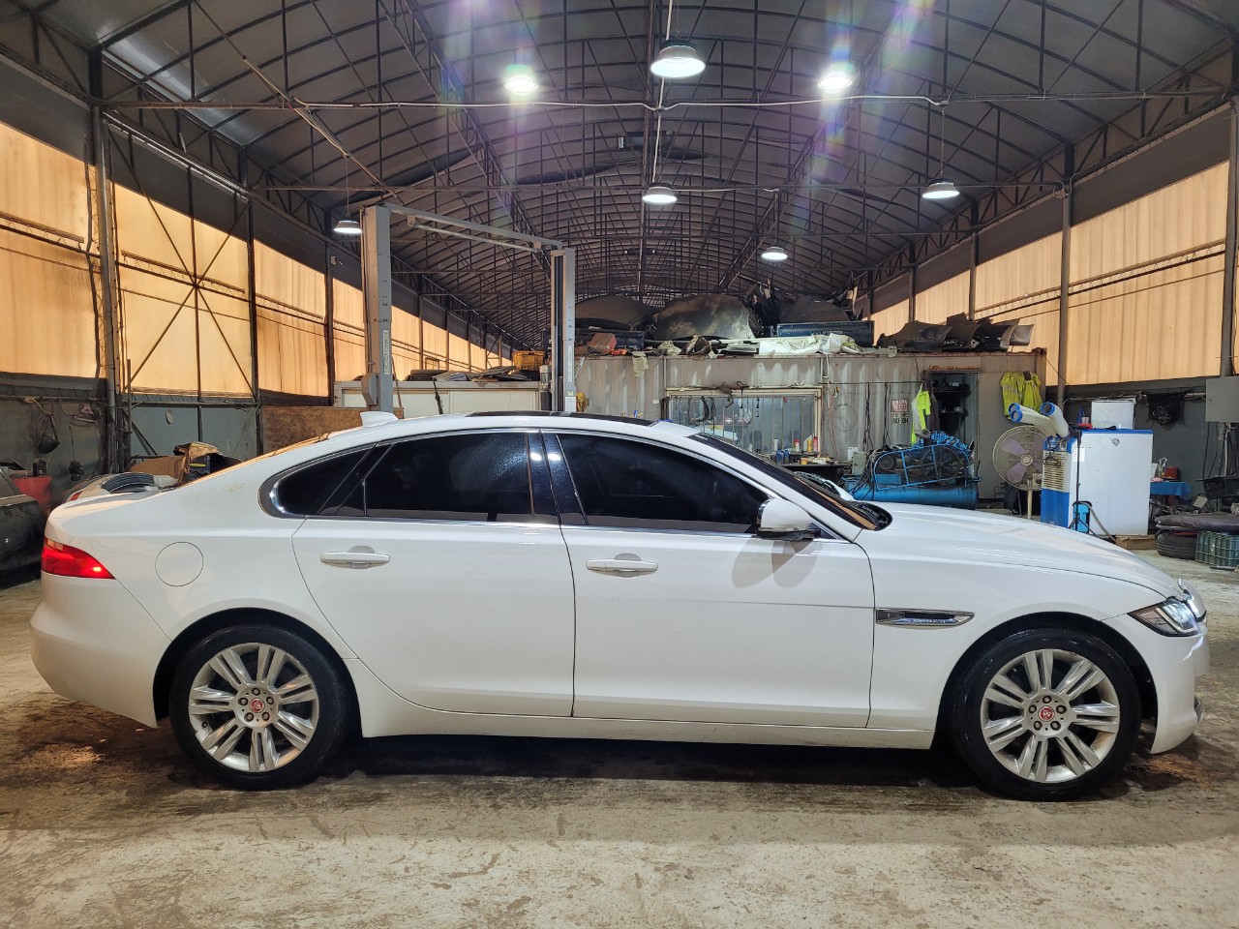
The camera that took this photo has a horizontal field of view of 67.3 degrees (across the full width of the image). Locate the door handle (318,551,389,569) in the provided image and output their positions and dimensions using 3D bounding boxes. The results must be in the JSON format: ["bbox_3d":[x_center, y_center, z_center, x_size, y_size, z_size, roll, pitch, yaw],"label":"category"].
[{"bbox_3d":[-0.987,0.358,3.473,0.262,0.060,0.050,0,3,2],"label":"door handle"}]

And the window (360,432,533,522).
[{"bbox_3d":[-0.662,0.049,3.581,0.650,0.370,0.050,0,-21,2],"label":"window"}]

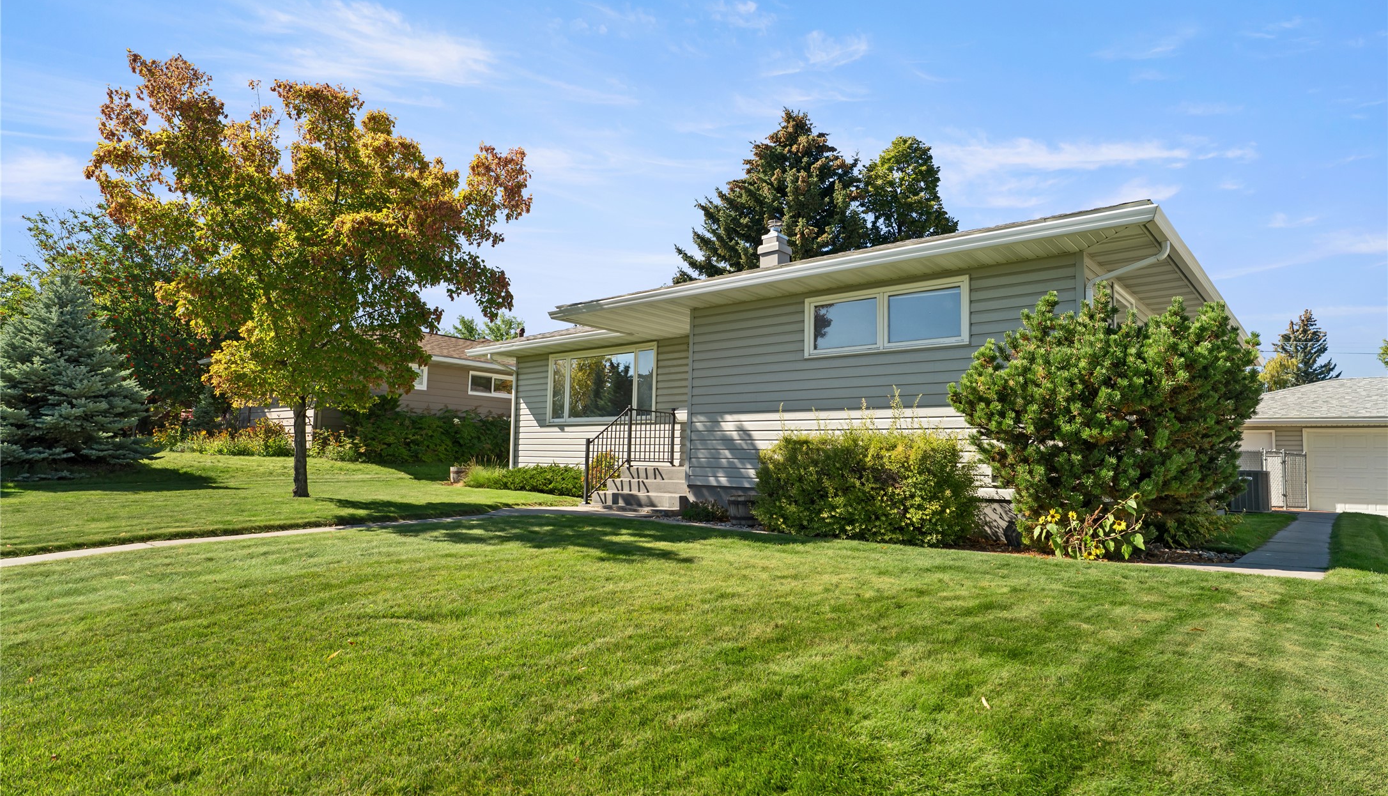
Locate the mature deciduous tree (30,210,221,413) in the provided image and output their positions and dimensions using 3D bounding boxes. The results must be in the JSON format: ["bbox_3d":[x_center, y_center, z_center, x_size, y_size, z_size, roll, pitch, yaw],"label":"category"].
[{"bbox_3d":[-17.700,-2.300,22.800,5.300,7.200,5.200,5,-6,-38],"label":"mature deciduous tree"}]

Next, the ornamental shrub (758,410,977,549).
[{"bbox_3d":[1.854,0.928,8.204,2.350,1.250,1.150,-3,-6,40],"label":"ornamental shrub"}]

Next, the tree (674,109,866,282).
[{"bbox_3d":[3.505,-3.885,27.262,8.000,14.300,8.000,1,-5,7],"label":"tree"}]

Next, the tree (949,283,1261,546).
[{"bbox_3d":[3.765,0.211,6.859,2.450,2.450,2.100,-3,-6,40],"label":"tree"}]

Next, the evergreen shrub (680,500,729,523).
[{"bbox_3d":[0.186,1.425,9.613,0.600,0.340,0.500,-3,-6,40],"label":"evergreen shrub"}]

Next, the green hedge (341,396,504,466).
[{"bbox_3d":[-6.213,0.940,18.483,1.400,1.420,4.800,-3,-6,40],"label":"green hedge"}]

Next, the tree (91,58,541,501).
[{"bbox_3d":[-6.400,-2.000,12.800,6.800,7.400,6.700,4,-5,-27],"label":"tree"}]

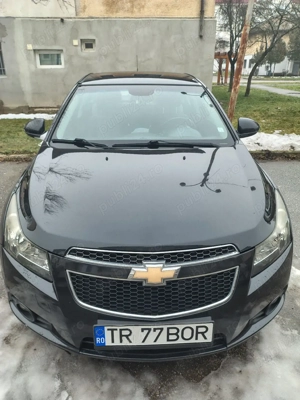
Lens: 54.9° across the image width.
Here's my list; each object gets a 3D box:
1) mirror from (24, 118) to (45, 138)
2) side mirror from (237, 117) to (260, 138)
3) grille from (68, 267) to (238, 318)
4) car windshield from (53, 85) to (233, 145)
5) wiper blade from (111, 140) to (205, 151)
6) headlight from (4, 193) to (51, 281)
[{"bbox_3d":[-0.979,-0.616,2.485,0.200,0.155,0.130,-1,23,-3],"label":"mirror"},{"bbox_3d":[0.868,-0.638,2.576,0.200,0.155,0.130,-1,23,-3],"label":"side mirror"},{"bbox_3d":[0.019,0.407,1.263,0.770,0.200,0.120,-1,23,-3],"label":"grille"},{"bbox_3d":[-0.051,-0.704,2.421,1.420,0.130,0.880,-1,51,-3],"label":"car windshield"},{"bbox_3d":[0.067,-0.401,2.127,0.660,0.050,0.060,-1,23,-3],"label":"wiper blade"},{"bbox_3d":[-0.633,0.172,1.535,0.360,0.240,0.570,-1,23,-3],"label":"headlight"}]

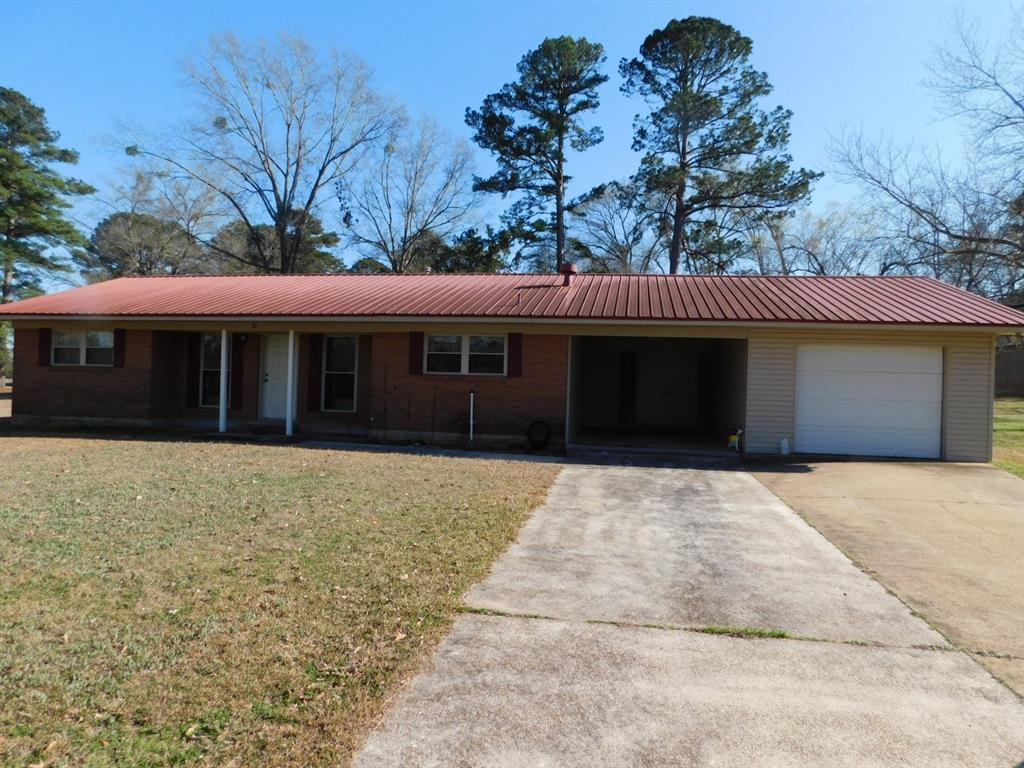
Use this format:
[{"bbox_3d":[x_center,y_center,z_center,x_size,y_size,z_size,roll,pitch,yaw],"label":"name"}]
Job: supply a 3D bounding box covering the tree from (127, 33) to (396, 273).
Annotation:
[{"bbox_3d":[-12.249,-8.226,33.036,12.702,17.641,11.432,2,1,-21],"label":"tree"}]

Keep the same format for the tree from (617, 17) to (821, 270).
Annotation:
[{"bbox_3d":[11.162,-9.332,37.044,10.444,21.301,9.400,2,1,16],"label":"tree"}]

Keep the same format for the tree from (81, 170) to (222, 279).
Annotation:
[{"bbox_3d":[-25.089,-7.372,47.043,9.381,14.751,8.912,2,1,-28],"label":"tree"}]

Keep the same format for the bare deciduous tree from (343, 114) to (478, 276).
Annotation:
[{"bbox_3d":[-6.146,-7.507,40.044,8.098,16.438,7.693,2,1,-9],"label":"bare deciduous tree"}]

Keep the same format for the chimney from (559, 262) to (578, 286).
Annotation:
[{"bbox_3d":[1.365,-2.643,16.500,0.420,0.560,0.400,2,1,10],"label":"chimney"}]

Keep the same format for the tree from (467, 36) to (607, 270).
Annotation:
[{"bbox_3d":[1.314,-9.735,40.046,7.984,21.384,7.584,2,1,1],"label":"tree"}]

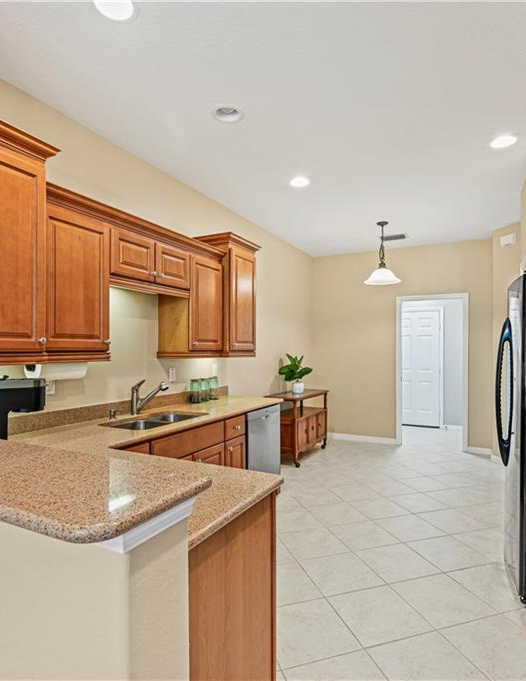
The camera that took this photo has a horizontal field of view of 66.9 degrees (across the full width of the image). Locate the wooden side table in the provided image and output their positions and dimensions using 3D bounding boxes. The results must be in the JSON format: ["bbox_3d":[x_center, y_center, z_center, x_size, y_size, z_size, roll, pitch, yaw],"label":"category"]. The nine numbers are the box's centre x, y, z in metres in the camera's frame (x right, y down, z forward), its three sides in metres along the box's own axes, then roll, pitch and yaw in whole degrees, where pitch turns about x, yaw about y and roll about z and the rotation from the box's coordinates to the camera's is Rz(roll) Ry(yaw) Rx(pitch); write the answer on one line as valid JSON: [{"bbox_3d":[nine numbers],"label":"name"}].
[{"bbox_3d":[0.465,1.067,5.037,0.410,0.760,1.090,0,-1,27],"label":"wooden side table"}]

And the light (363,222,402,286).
[{"bbox_3d":[1.312,-0.953,4.377,0.400,0.700,0.400,0,-1,27],"label":"light"}]

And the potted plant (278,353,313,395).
[{"bbox_3d":[0.444,0.429,5.055,0.350,0.510,0.370,0,-1,27],"label":"potted plant"}]

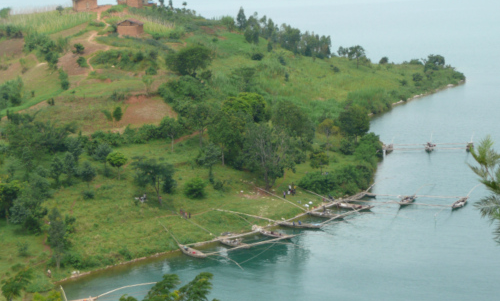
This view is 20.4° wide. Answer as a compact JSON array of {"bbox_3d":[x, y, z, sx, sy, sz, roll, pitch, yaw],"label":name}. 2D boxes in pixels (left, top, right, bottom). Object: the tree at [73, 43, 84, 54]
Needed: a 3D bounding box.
[{"bbox_3d":[-46.752,-27.806,378.000,3.170,2.620,3.170,0,9,0],"label":"tree"}]

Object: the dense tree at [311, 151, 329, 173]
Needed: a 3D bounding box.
[{"bbox_3d":[17.292,2.986,345.000,4.340,5.250,4.340,0,9,0],"label":"dense tree"}]

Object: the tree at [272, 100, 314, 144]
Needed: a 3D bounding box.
[{"bbox_3d":[10.980,-6.560,350.000,10.400,11.800,10.000,-1,9,0],"label":"tree"}]

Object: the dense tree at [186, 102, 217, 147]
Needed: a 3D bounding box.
[{"bbox_3d":[-12.067,-6.469,345.000,7.240,10.990,7.240,0,9,0],"label":"dense tree"}]

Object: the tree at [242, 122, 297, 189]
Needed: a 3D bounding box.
[{"bbox_3d":[4.599,1.415,327.000,12.350,14.940,11.360,0,9,0],"label":"tree"}]

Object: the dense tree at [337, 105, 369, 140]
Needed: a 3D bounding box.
[{"bbox_3d":[28.830,-7.450,390.000,8.900,9.900,8.600,-1,9,0],"label":"dense tree"}]

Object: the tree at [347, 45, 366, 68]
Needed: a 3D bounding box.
[{"bbox_3d":[39.555,-34.913,515.000,7.210,7.840,7.210,0,9,0],"label":"tree"}]

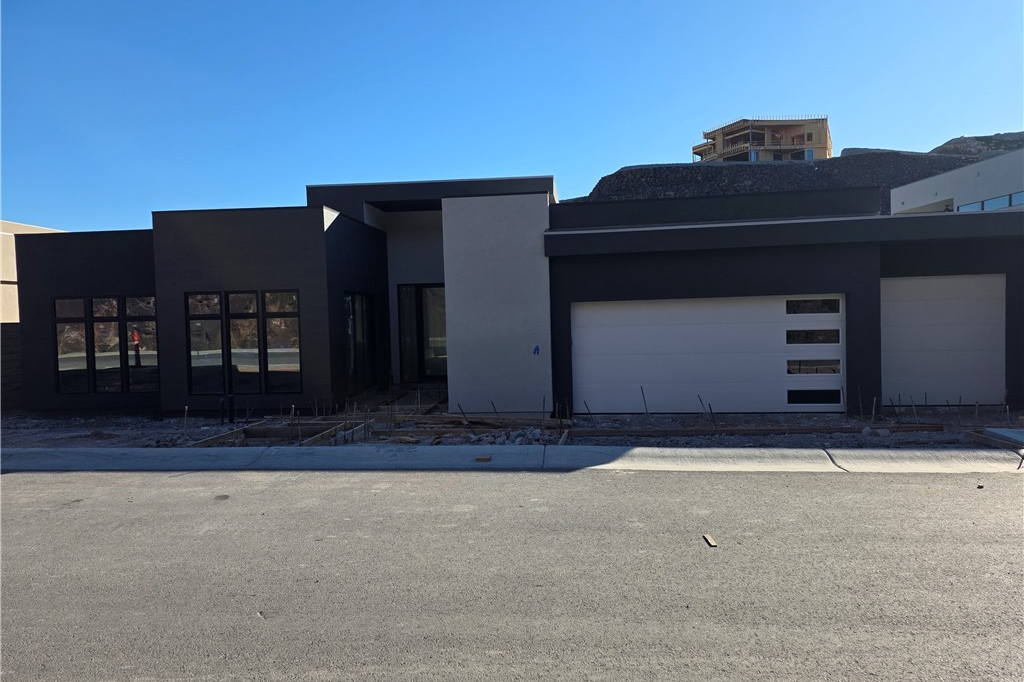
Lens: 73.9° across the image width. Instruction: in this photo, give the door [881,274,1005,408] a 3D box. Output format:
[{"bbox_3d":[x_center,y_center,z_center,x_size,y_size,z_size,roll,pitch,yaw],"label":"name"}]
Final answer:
[{"bbox_3d":[9.050,0.004,14.413,2.600,2.740,0.120,-1,2,8],"label":"door"}]

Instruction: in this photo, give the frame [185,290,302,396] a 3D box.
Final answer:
[{"bbox_3d":[-5.160,0.034,13.097,2.330,2.000,0.120,-1,2,8],"label":"frame"}]

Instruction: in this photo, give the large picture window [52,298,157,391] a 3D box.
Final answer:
[{"bbox_3d":[-8.405,0.100,14.143,2.330,2.000,0.120,-1,2,8],"label":"large picture window"}]

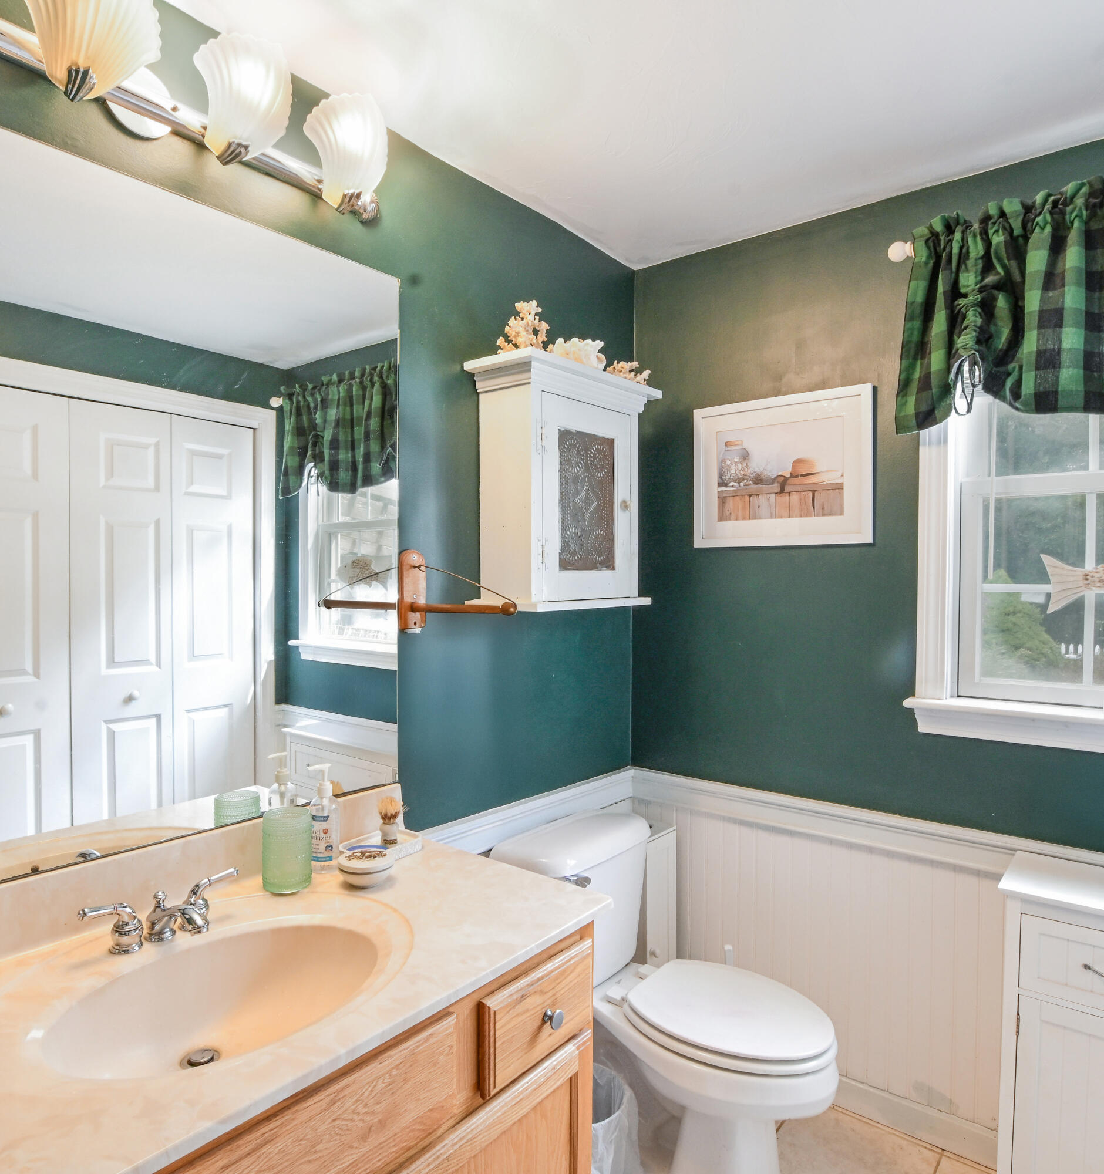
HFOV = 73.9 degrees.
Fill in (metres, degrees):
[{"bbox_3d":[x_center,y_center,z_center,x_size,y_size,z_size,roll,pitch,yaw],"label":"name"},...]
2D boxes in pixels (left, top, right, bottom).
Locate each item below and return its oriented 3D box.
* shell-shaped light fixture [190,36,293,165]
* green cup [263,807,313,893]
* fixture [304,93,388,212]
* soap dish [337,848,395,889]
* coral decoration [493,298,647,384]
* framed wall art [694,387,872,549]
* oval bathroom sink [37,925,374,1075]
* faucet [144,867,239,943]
[{"bbox_3d":[-0.522,-0.809,1.241,0.121,0.167,0.151,1,1,41],"label":"shell-shaped light fixture"},{"bbox_3d":[-0.485,0.475,1.337,0.089,0.133,0.089,0,1,0],"label":"green cup"},{"bbox_3d":[-0.384,-0.810,1.401,0.121,0.167,0.151,1,1,41],"label":"fixture"},{"bbox_3d":[-0.344,0.518,1.354,0.101,0.049,0.101,0,1,0],"label":"soap dish"},{"bbox_3d":[0.051,-0.597,1.847,0.141,0.151,0.485,1,1,41],"label":"coral decoration"},{"bbox_3d":[0.615,-0.316,2.016,0.499,0.405,0.022,1,1,37],"label":"framed wall art"},{"bbox_3d":[-0.439,0.613,0.995,0.347,0.131,0.419,1,1,41],"label":"oval bathroom sink"},{"bbox_3d":[-0.551,0.506,1.155,0.128,0.076,0.151,1,1,41],"label":"faucet"}]

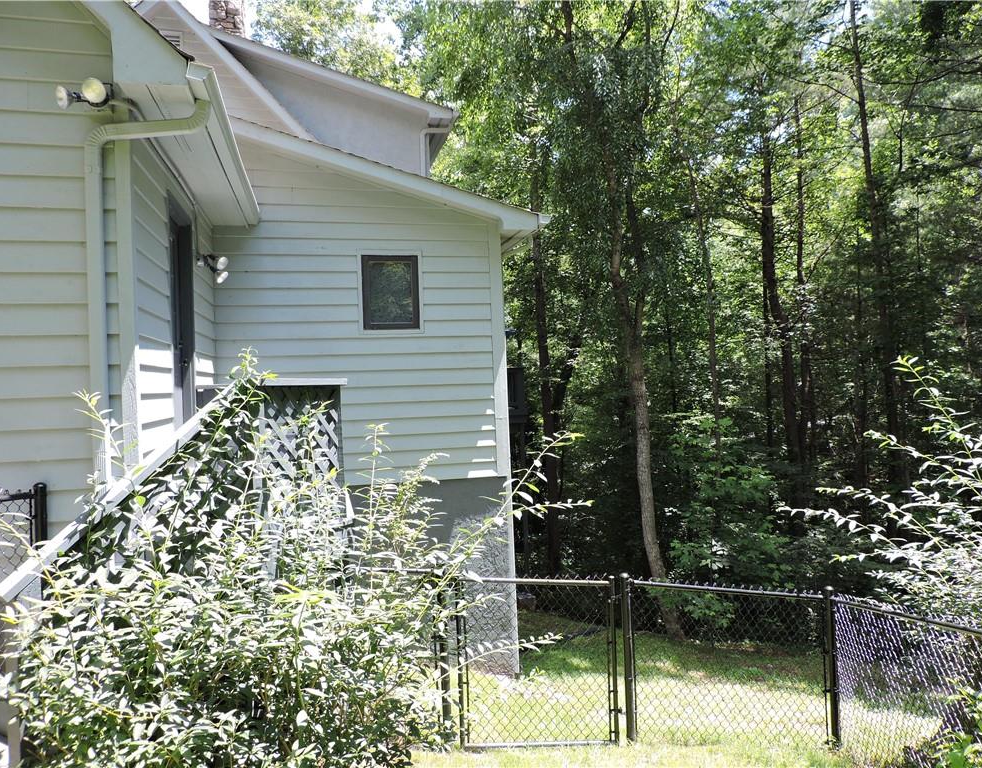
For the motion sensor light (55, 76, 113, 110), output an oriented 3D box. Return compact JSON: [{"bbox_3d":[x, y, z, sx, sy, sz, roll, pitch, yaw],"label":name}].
[{"bbox_3d":[-1.953,-1.395,3.410,0.224,0.149,0.190,-2,0,-14],"label":"motion sensor light"}]

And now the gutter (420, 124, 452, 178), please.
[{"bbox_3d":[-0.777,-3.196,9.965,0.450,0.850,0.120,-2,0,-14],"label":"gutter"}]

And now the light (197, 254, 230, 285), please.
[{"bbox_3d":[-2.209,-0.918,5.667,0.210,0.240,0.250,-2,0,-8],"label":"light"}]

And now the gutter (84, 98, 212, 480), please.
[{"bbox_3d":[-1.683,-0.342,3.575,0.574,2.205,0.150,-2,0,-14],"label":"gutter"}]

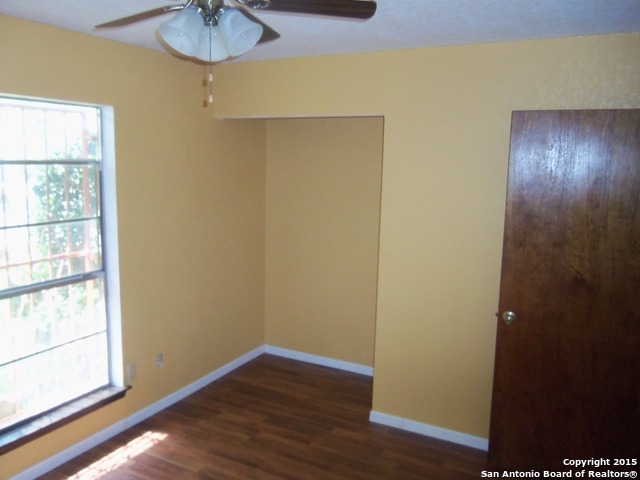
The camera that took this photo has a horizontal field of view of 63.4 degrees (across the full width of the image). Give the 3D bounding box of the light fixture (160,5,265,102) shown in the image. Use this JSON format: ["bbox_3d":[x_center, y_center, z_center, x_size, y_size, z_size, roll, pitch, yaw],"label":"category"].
[{"bbox_3d":[-0.344,-0.583,1.621,0.315,0.305,0.305,-1,8,-12],"label":"light fixture"}]

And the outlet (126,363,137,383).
[{"bbox_3d":[-1.214,0.859,3.352,0.012,0.115,0.070,5,9,27],"label":"outlet"}]

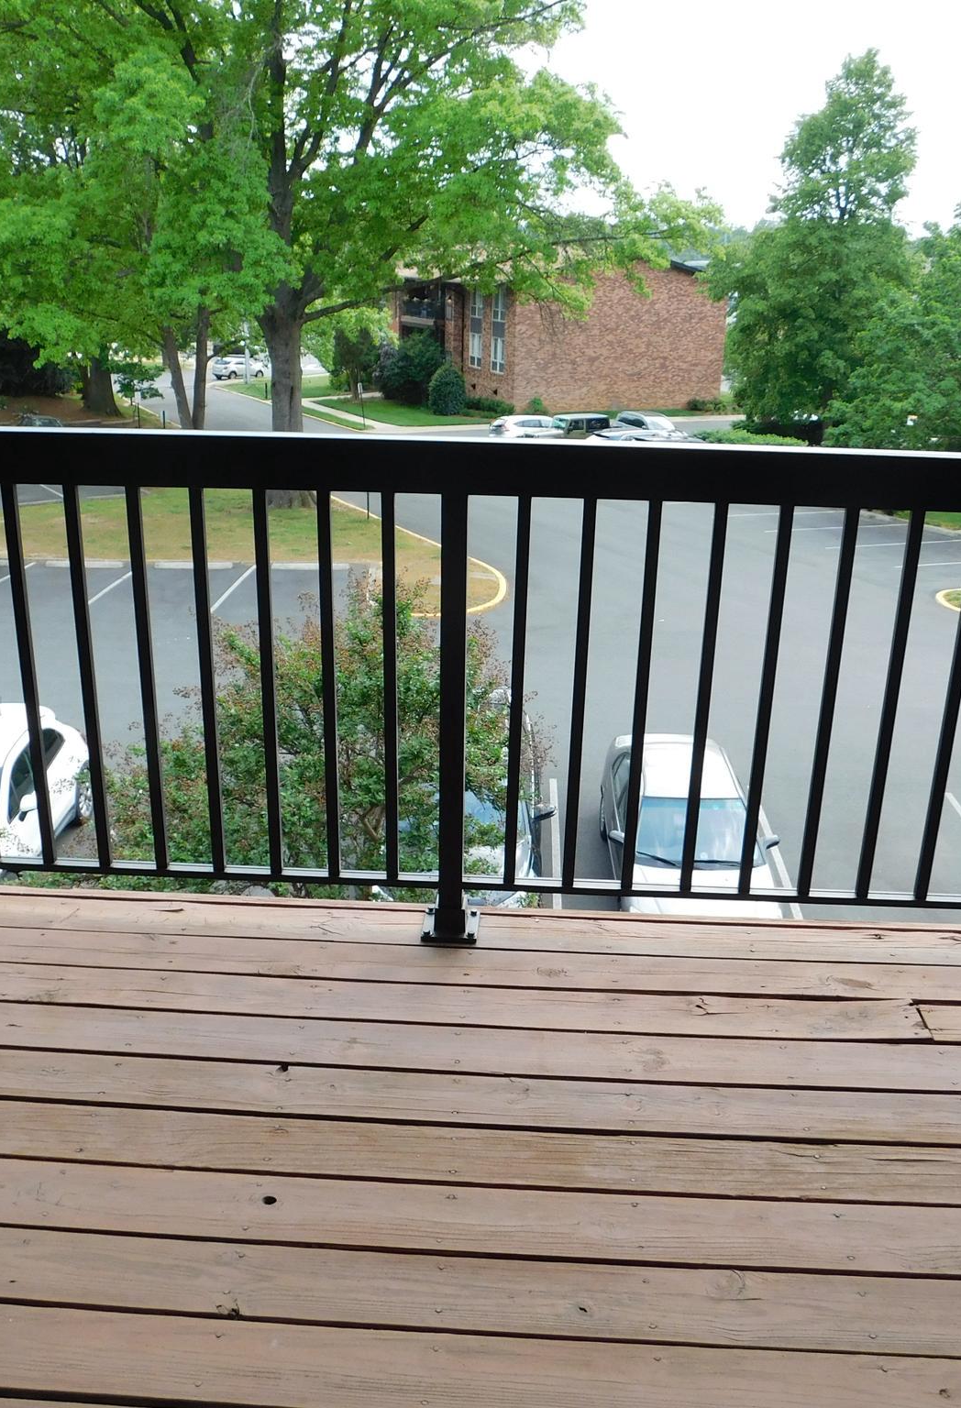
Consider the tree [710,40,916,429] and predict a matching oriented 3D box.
[{"bbox_3d":[13.205,-17.643,49.337,8.100,15.000,8.000,2,20,2],"label":"tree"}]

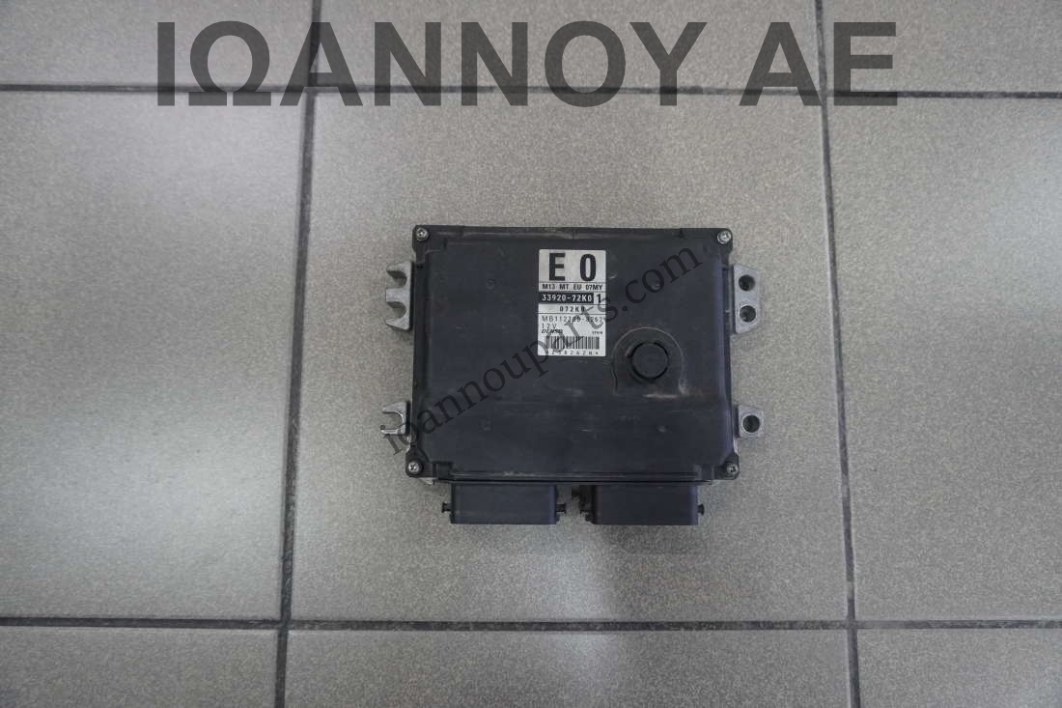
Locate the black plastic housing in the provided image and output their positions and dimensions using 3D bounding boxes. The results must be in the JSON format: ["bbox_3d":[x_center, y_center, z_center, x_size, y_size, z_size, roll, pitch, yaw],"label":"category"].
[{"bbox_3d":[0.024,0.011,0.419,0.190,0.042,0.173,0,82,0],"label":"black plastic housing"}]

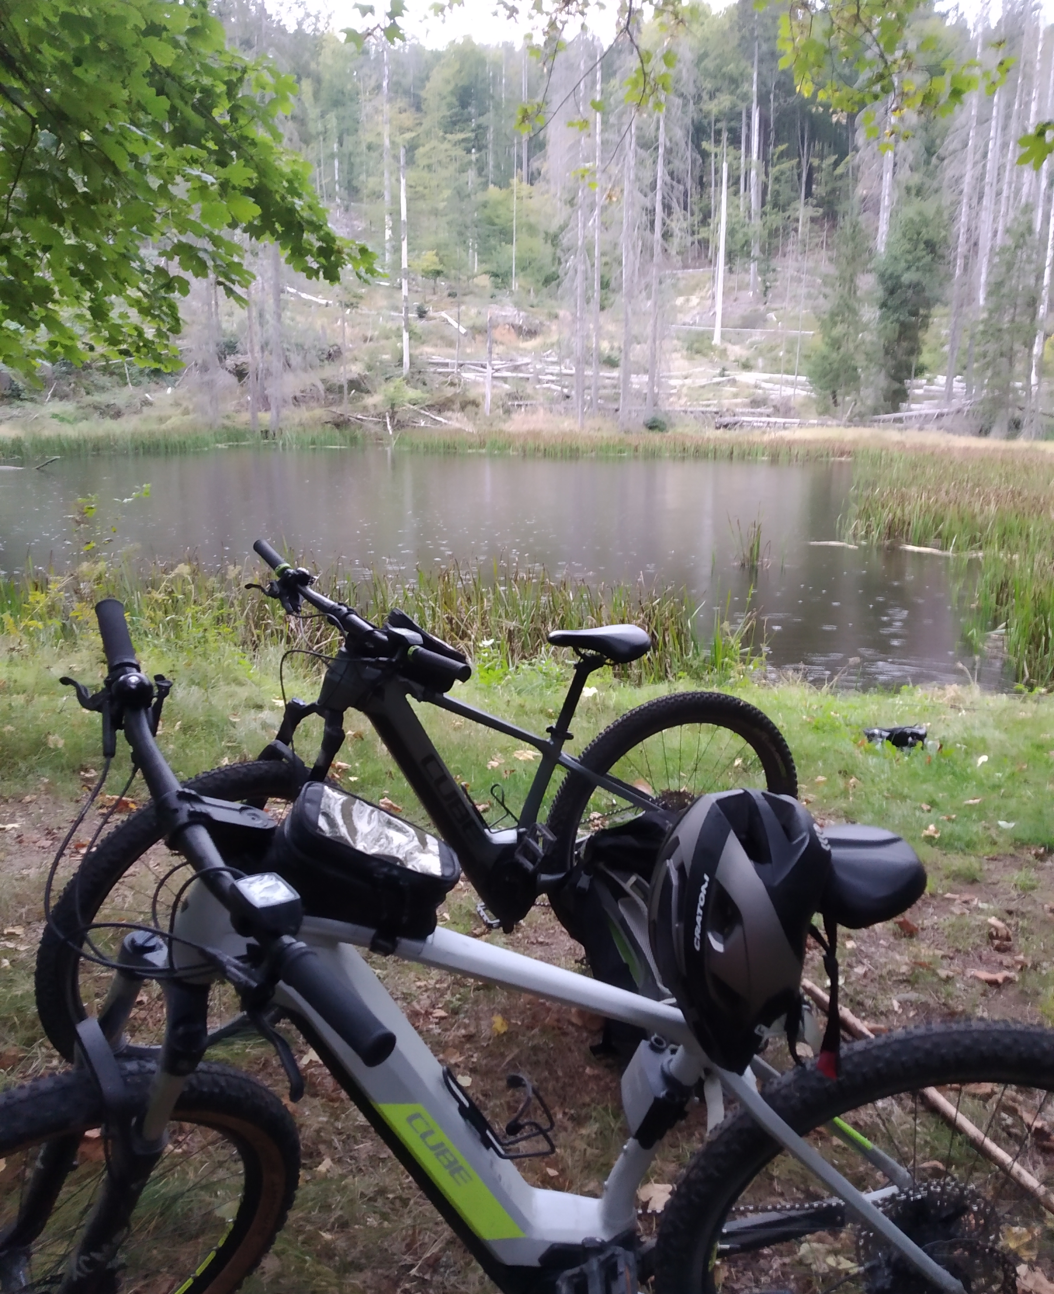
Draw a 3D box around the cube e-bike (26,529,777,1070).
[{"bbox_3d":[-0.113,0.349,2.384,1.854,1.103,0.686,-6,20,-24],"label":"cube e-bike"}]

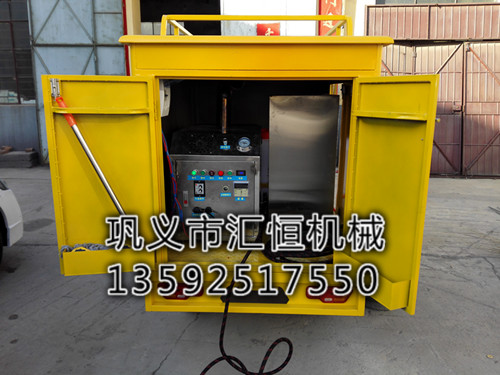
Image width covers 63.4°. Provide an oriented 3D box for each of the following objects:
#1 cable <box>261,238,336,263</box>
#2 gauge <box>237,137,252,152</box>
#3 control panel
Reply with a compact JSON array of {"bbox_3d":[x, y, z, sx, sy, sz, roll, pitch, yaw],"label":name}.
[{"bbox_3d":[0.250,0.307,2.063,0.380,0.075,0.290,0,12,0],"label":"cable"},{"bbox_3d":[-0.028,-0.220,2.060,0.077,0.077,0.042,1,-27,0],"label":"gauge"},{"bbox_3d":[-0.189,0.041,2.268,0.477,0.460,0.120,1,12,3],"label":"control panel"}]

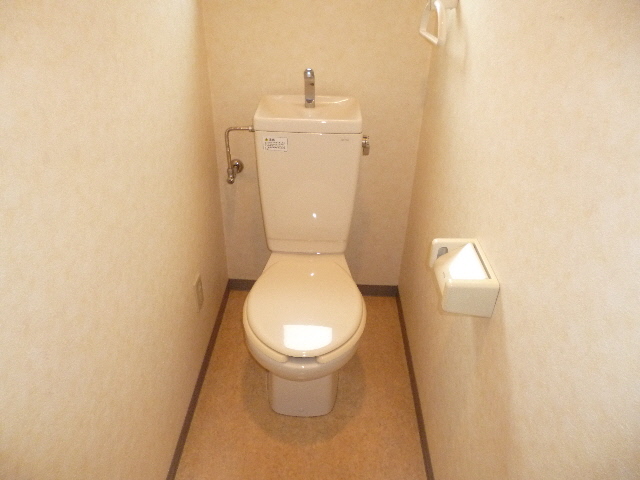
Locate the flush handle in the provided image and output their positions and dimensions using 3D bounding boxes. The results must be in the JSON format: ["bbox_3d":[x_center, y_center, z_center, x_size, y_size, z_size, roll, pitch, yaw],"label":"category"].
[{"bbox_3d":[0.142,-0.301,1.398,0.034,0.053,0.060,2,33,1],"label":"flush handle"}]

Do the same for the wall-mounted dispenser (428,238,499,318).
[{"bbox_3d":[0.290,0.074,0.918,0.099,0.086,0.169,2,33,1],"label":"wall-mounted dispenser"}]

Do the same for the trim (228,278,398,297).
[{"bbox_3d":[-0.028,0.221,1.985,0.753,0.063,0.012,2,33,1],"label":"trim"}]

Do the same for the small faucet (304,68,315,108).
[{"bbox_3d":[-0.034,-0.476,1.393,0.031,0.133,0.072,2,33,1],"label":"small faucet"}]

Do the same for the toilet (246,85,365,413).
[{"bbox_3d":[-0.039,0.077,1.437,0.369,0.893,0.754,2,33,1],"label":"toilet"}]

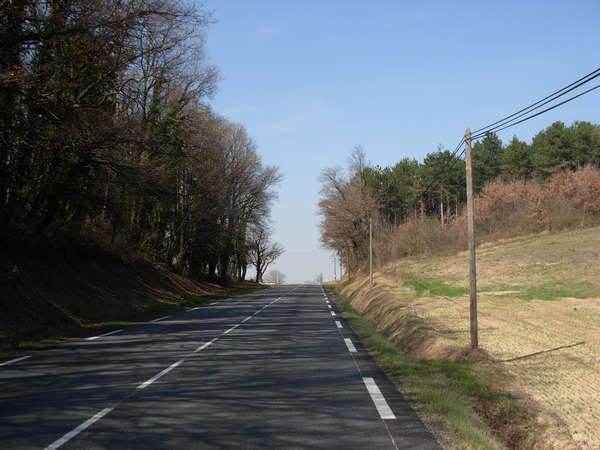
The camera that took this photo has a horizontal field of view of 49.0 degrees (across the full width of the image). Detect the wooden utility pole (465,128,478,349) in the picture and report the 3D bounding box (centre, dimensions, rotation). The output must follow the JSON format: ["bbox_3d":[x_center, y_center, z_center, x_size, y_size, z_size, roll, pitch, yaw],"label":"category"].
[{"bbox_3d":[4.988,0.338,19.140,0.200,6.400,0.200,0,-5,0],"label":"wooden utility pole"}]

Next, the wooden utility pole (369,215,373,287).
[{"bbox_3d":[6.652,2.485,61.238,0.200,6.400,0.200,0,-5,0],"label":"wooden utility pole"}]

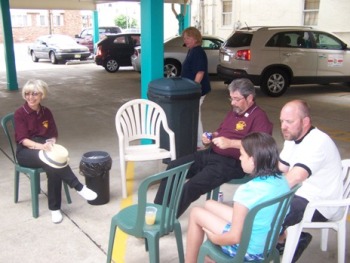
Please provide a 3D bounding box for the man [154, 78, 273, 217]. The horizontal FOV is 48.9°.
[{"bbox_3d":[0.282,0.185,3.119,1.000,1.220,0.570,-5,16,-23],"label":"man"}]

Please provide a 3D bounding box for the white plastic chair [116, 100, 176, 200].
[{"bbox_3d":[-0.312,0.159,3.879,0.560,0.880,0.590,-2,15,-12],"label":"white plastic chair"}]

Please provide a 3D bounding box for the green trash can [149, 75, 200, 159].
[{"bbox_3d":[0.002,-0.144,4.791,0.540,1.030,0.540,-8,17,-31],"label":"green trash can"}]

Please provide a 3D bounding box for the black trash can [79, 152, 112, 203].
[{"bbox_3d":[-0.727,0.443,3.607,0.275,0.450,0.275,1,14,0],"label":"black trash can"}]

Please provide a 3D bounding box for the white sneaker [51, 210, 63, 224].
[{"bbox_3d":[-1.016,0.700,3.294,0.095,0.096,0.255,-6,16,-24],"label":"white sneaker"}]

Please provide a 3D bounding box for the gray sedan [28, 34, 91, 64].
[{"bbox_3d":[-6.231,-4.422,20.516,1.770,1.410,4.650,-10,18,-37],"label":"gray sedan"}]

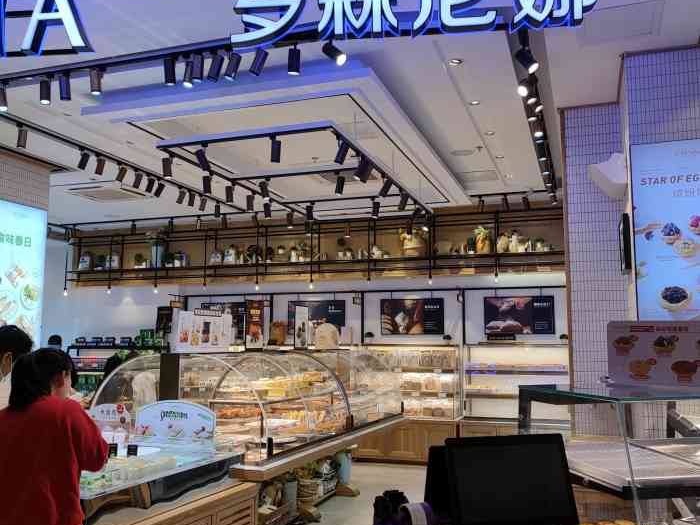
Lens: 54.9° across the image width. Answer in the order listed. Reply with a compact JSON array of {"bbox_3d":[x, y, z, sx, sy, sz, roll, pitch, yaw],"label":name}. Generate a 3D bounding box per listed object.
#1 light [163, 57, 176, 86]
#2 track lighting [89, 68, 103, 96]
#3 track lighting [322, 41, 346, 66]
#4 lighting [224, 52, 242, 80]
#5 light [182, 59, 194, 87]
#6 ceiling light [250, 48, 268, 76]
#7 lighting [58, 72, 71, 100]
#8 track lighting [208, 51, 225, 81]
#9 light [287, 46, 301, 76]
[{"bbox_3d":[-1.125,-1.192,4.207,0.068,0.150,0.068,-2,-8,19],"label":"light"},{"bbox_3d":[-1.658,-1.177,4.394,0.068,0.155,0.068,-2,-8,19],"label":"track lighting"},{"bbox_3d":[-0.104,-1.396,4.499,0.170,0.078,0.078,-3,-8,29],"label":"track lighting"},{"bbox_3d":[-0.805,-1.354,4.656,0.075,0.180,0.075,20,-2,15],"label":"lighting"},{"bbox_3d":[-1.126,-1.319,4.722,0.066,0.170,0.066,4,-9,20],"label":"light"},{"bbox_3d":[-0.620,-1.361,4.602,0.075,0.170,0.075,27,5,26],"label":"ceiling light"},{"bbox_3d":[-2.126,-1.311,5.032,0.075,0.180,0.075,-6,-1,19],"label":"lighting"},{"bbox_3d":[-0.815,-1.188,4.097,0.068,0.150,0.068,15,9,21],"label":"track lighting"},{"bbox_3d":[-0.375,-1.357,4.536,0.076,0.185,0.076,-1,-7,19],"label":"light"}]

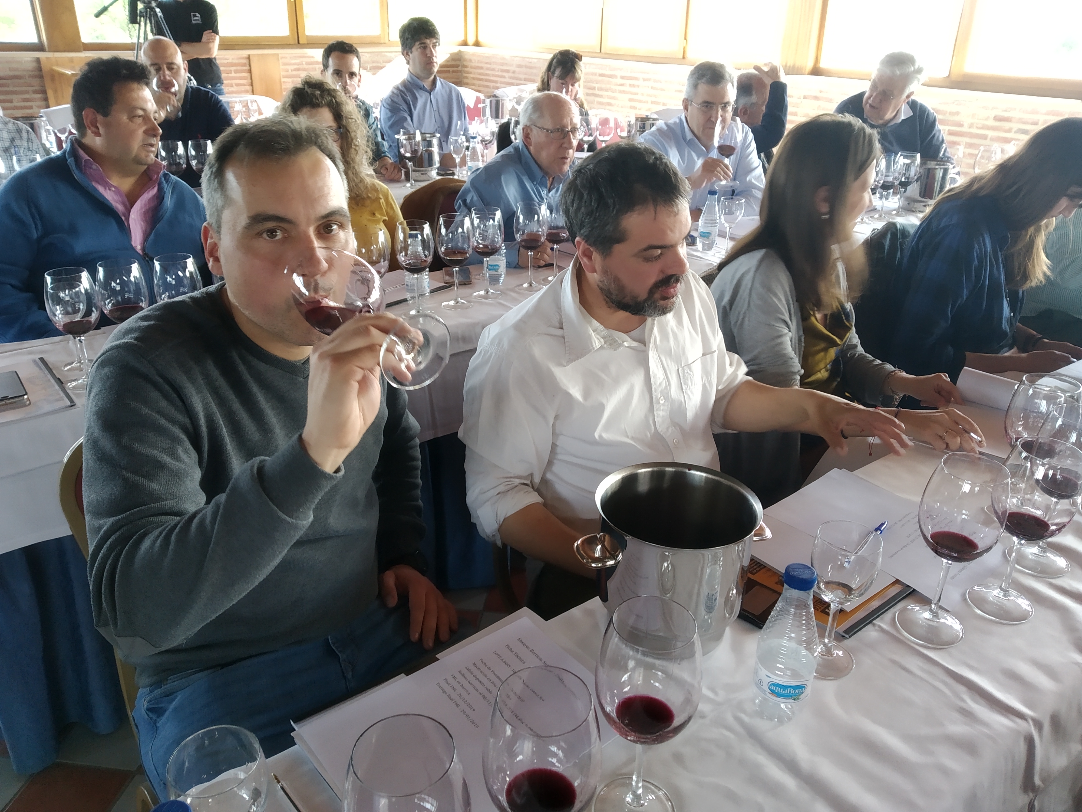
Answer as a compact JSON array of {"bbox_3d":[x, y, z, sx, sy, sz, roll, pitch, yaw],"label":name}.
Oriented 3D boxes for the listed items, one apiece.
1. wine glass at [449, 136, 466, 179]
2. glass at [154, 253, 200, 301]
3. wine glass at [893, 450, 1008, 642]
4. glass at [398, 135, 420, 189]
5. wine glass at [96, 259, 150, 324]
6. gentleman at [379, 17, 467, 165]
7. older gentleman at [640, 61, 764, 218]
[{"bbox_3d":[-0.362,-1.078,3.536,0.076,0.168,0.076,-1,26,-5],"label":"wine glass"},{"bbox_3d":[-0.715,-0.186,1.623,0.092,0.224,0.092,-10,28,-22],"label":"glass"},{"bbox_3d":[0.482,0.170,0.953,0.088,0.224,0.088,1,26,0],"label":"wine glass"},{"bbox_3d":[-0.528,-1.001,3.301,0.092,0.224,0.092,-3,26,-8],"label":"glass"},{"bbox_3d":[-0.814,-0.171,1.605,0.088,0.224,0.088,1,26,0],"label":"wine glass"},{"bbox_3d":[-0.455,-0.987,3.701,0.510,1.380,0.740,-14,29,-29],"label":"gentleman"},{"bbox_3d":[0.540,-0.637,3.151,0.520,1.300,0.700,-12,29,-25],"label":"older gentleman"}]

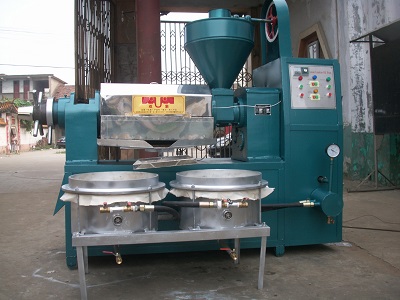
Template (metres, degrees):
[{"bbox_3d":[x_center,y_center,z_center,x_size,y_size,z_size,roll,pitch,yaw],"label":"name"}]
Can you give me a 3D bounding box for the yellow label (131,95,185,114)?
[{"bbox_3d":[-0.292,-0.325,3.109,0.387,0.134,0.010,-1,2,-15],"label":"yellow label"}]

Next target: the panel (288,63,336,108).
[{"bbox_3d":[0.881,-0.486,3.329,0.383,0.342,0.030,-1,-2,-15],"label":"panel"}]

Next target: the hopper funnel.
[{"bbox_3d":[0.168,-0.795,3.379,0.539,0.623,0.539,-1,2,-15],"label":"hopper funnel"}]

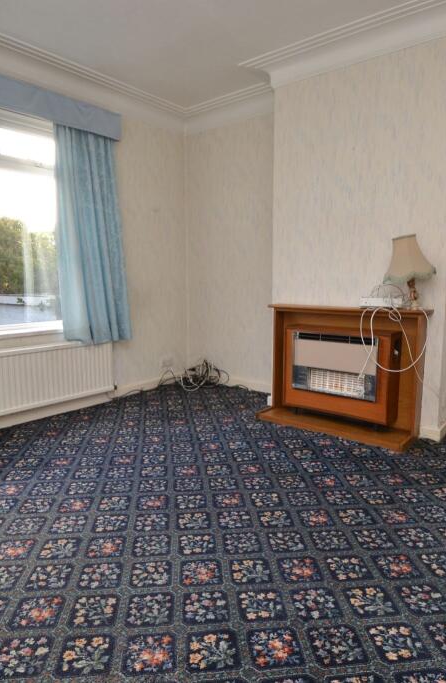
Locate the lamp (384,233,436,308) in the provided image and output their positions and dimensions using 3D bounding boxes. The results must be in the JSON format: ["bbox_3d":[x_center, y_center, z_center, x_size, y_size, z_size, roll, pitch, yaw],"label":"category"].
[{"bbox_3d":[1.152,-0.425,2.634,0.283,0.457,0.284,5,10,35],"label":"lamp"}]

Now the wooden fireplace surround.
[{"bbox_3d":[0.797,0.194,2.953,1.118,0.851,0.378,5,10,35],"label":"wooden fireplace surround"}]

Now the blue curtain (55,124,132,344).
[{"bbox_3d":[-1.030,-0.814,3.436,0.147,1.682,0.593,7,11,43],"label":"blue curtain"}]

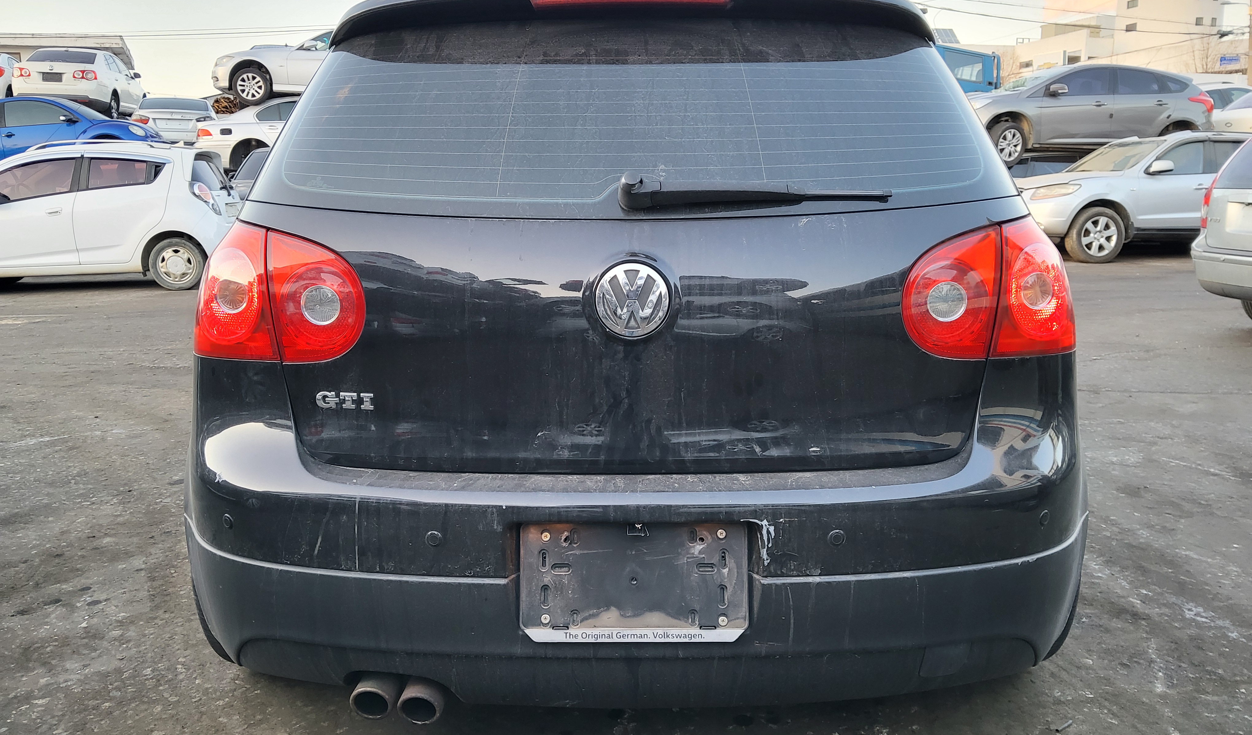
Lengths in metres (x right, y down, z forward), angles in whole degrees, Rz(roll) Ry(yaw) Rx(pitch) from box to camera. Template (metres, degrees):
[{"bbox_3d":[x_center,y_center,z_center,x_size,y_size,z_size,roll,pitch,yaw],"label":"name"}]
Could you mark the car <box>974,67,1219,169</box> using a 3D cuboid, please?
[{"bbox_3d":[6.300,-3.644,13.758,4.358,1.484,1.823,-2,11,-11],"label":"car"}]

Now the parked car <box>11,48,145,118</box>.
[{"bbox_3d":[-12.150,-6.348,21.178,1.781,1.459,4.554,-3,11,-13],"label":"parked car"}]

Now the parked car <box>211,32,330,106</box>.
[{"bbox_3d":[-5.300,-5.495,17.371,4.520,1.430,1.817,-3,11,-16],"label":"parked car"}]

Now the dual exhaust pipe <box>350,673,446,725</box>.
[{"bbox_3d":[-0.360,0.506,1.509,0.145,0.070,0.130,0,11,0],"label":"dual exhaust pipe"}]

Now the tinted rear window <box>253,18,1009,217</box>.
[{"bbox_3d":[0.012,-0.407,1.571,1.280,0.440,0.150,0,-25,0],"label":"tinted rear window"}]

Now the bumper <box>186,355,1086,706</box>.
[{"bbox_3d":[0.015,0.255,1.598,1.740,0.520,0.450,0,11,0],"label":"bumper"}]

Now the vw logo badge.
[{"bbox_3d":[0.010,-0.098,1.382,0.112,0.112,0.020,0,5,0],"label":"vw logo badge"}]

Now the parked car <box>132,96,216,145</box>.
[{"bbox_3d":[-10.800,-5.790,22.712,1.770,1.450,4.550,-4,12,-21],"label":"parked car"}]

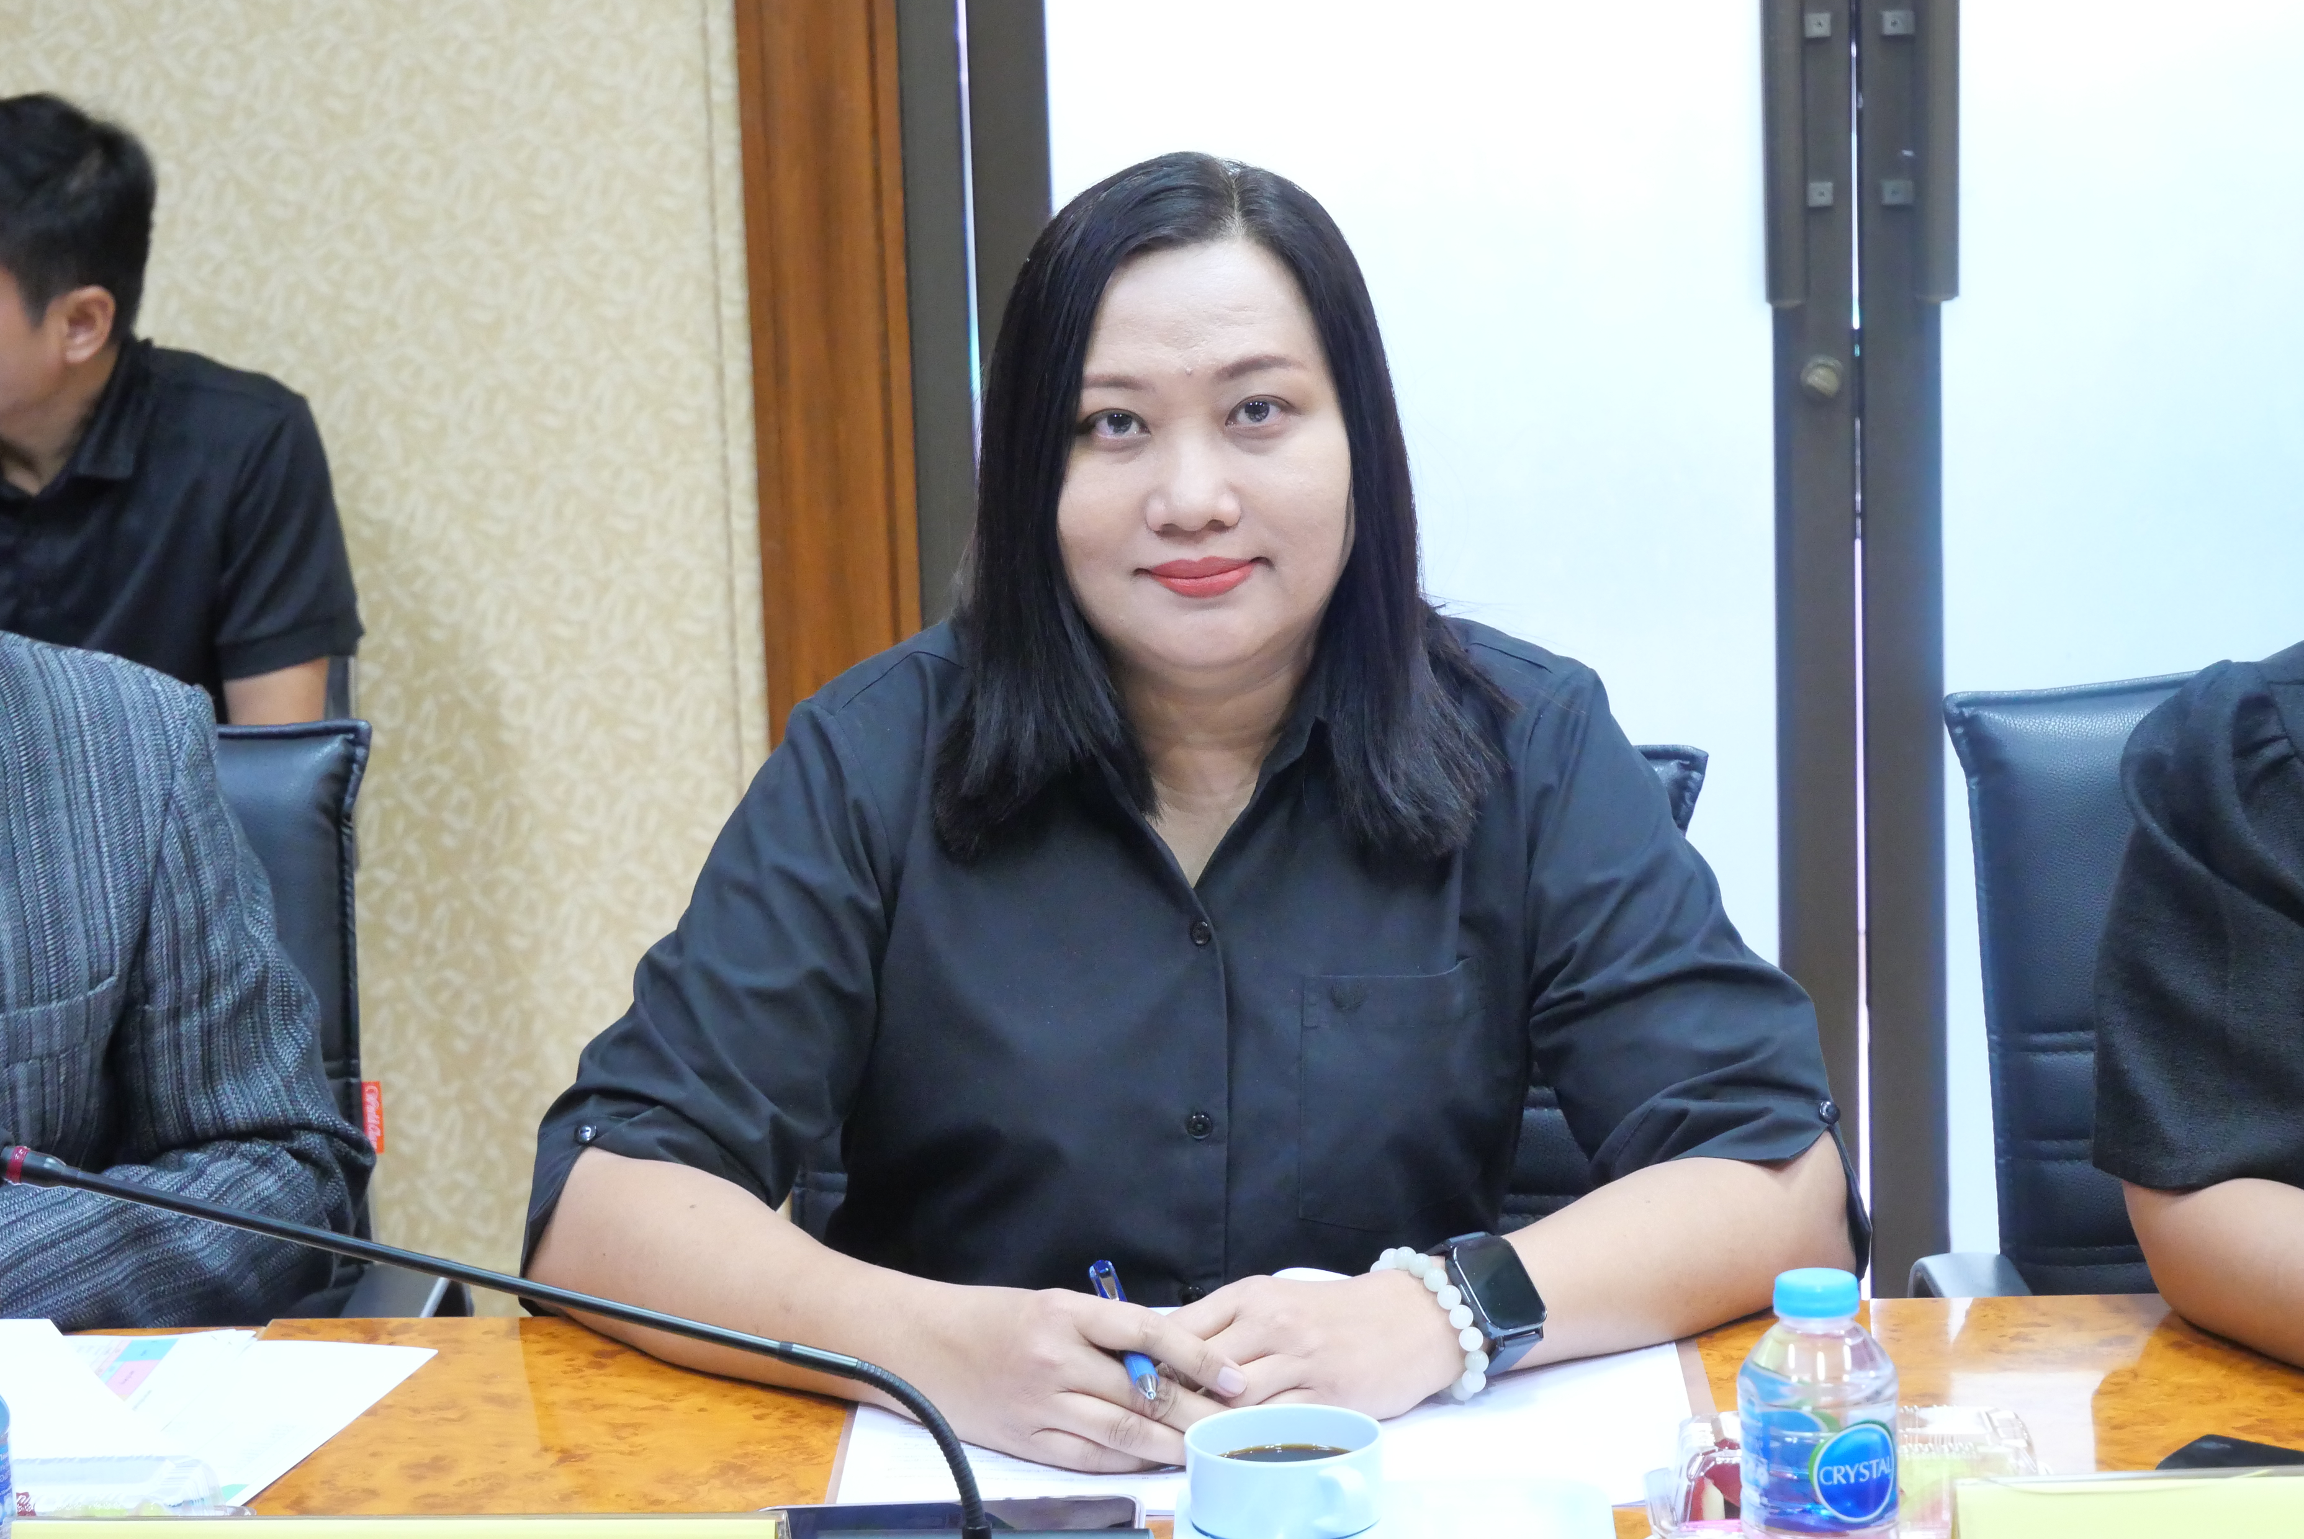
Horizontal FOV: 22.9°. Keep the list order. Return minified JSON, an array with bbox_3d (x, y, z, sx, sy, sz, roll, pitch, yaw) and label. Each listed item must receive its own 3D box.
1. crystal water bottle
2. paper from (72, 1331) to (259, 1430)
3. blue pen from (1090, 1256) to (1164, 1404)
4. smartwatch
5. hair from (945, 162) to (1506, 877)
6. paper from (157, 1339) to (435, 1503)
[{"bbox_3d":[0.250,0.262,2.133,0.060,0.150,0.060,-2,11,0],"label":"crystal water bottle"},{"bbox_3d":[-0.541,0.289,2.508,0.210,0.004,0.297,0,11,9],"label":"paper"},{"bbox_3d":[-0.012,0.240,2.451,0.012,0.013,0.142,-4,11,-9],"label":"blue pen"},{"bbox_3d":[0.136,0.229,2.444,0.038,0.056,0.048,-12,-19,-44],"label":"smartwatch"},{"bbox_3d":[0.025,-0.133,2.625,0.260,0.310,0.250,-2,11,2],"label":"hair"},{"bbox_3d":[-0.465,0.291,2.485,0.210,0.004,0.297,1,12,15],"label":"paper"}]

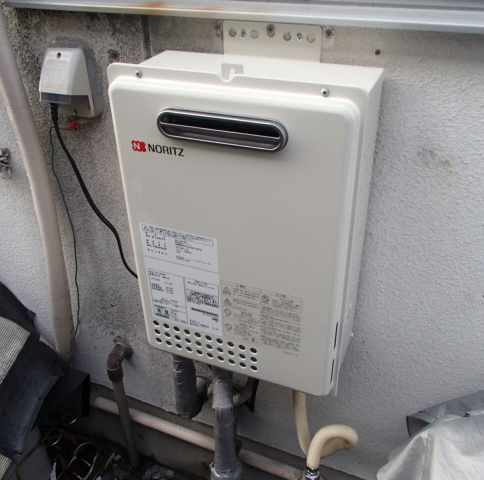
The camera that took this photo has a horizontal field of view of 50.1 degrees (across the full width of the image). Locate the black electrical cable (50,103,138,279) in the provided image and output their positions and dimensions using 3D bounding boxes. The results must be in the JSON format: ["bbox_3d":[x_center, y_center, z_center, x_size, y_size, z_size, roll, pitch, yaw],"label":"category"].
[{"bbox_3d":[-0.267,-0.080,0.990,0.110,0.360,0.050,12,35,20],"label":"black electrical cable"}]

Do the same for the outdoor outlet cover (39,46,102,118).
[{"bbox_3d":[-0.300,-0.266,0.883,0.083,0.124,0.060,12,35,20],"label":"outdoor outlet cover"}]

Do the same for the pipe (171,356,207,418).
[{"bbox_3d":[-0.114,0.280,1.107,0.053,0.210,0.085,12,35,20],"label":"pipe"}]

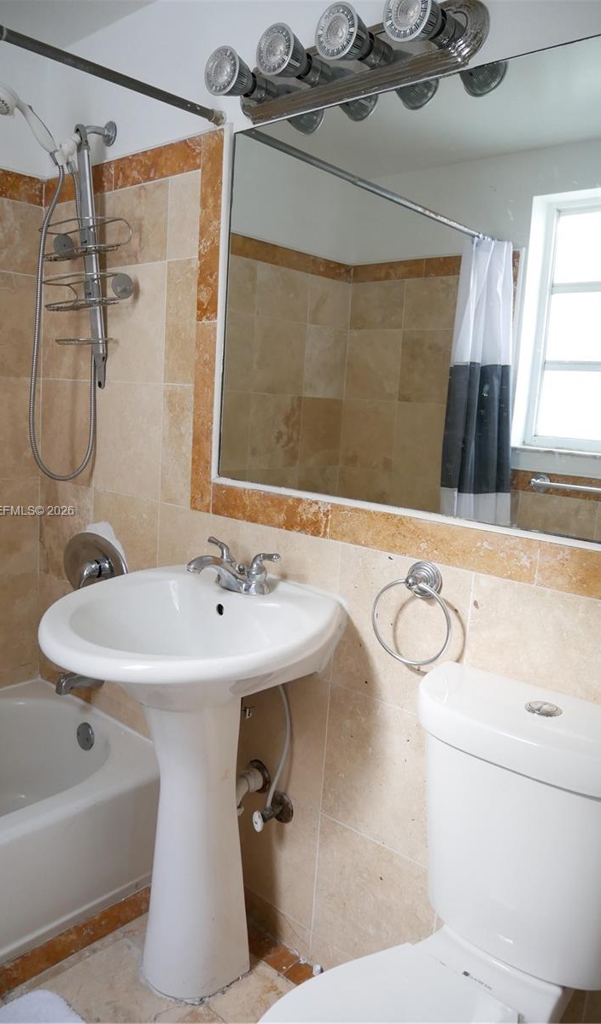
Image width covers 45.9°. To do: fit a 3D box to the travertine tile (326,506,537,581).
[{"bbox_3d":[0.237,0.055,1.362,0.457,0.077,0.012,11,12,40],"label":"travertine tile"}]

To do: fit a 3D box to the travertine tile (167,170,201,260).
[{"bbox_3d":[-0.283,-0.723,1.746,0.122,0.200,0.010,11,11,40],"label":"travertine tile"}]

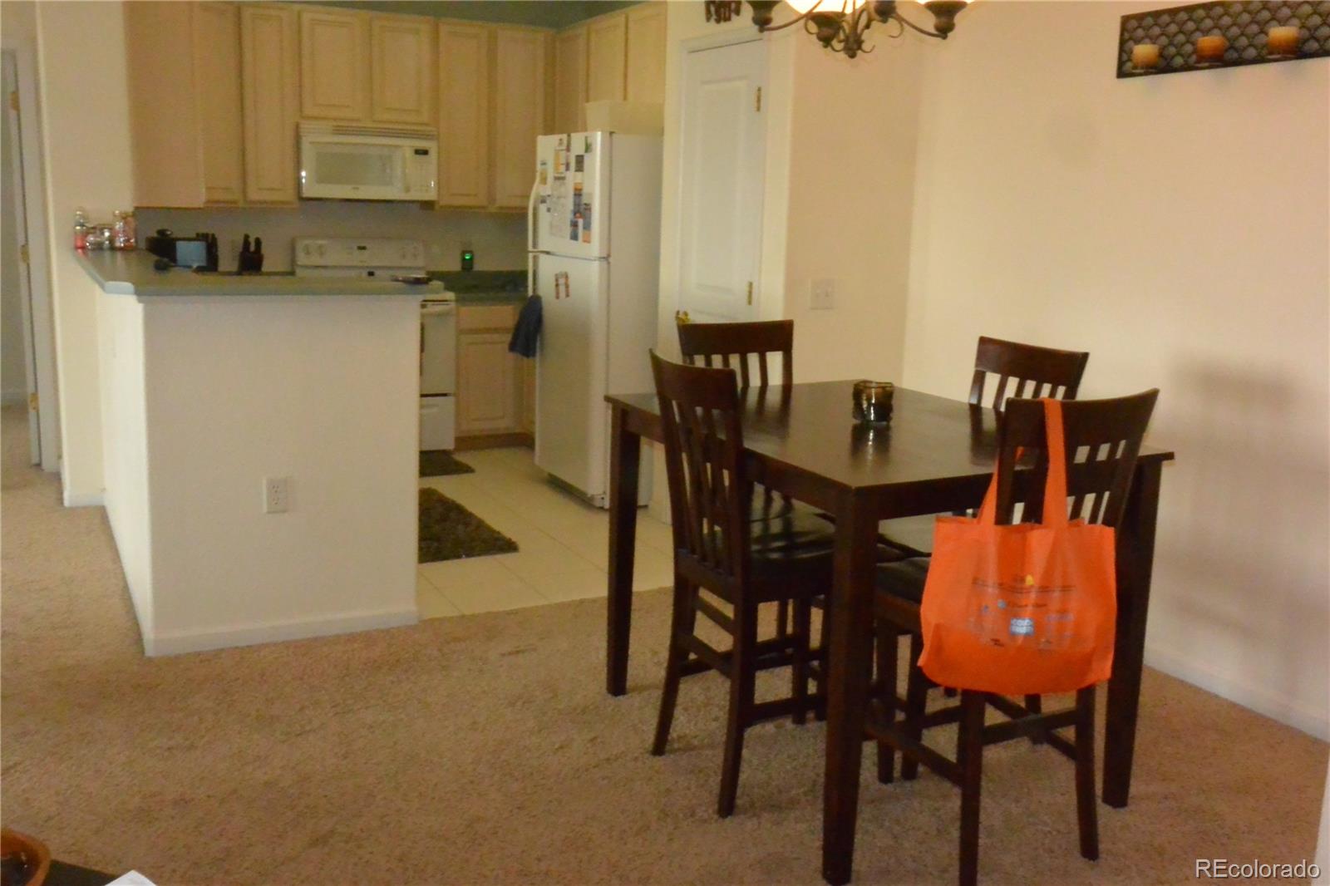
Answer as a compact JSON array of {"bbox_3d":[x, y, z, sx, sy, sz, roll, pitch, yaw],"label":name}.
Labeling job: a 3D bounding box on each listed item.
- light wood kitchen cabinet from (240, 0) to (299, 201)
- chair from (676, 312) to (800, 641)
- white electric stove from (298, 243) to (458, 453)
[{"bbox_3d":[-2.133,-1.801,6.534,0.285,1.013,0.327,-4,12,-27],"label":"light wood kitchen cabinet"},{"bbox_3d":[0.304,0.190,3.684,0.425,1.060,0.500,-4,12,-27],"label":"chair"},{"bbox_3d":[-1.644,-0.535,6.881,0.756,1.180,0.650,-4,12,-27],"label":"white electric stove"}]

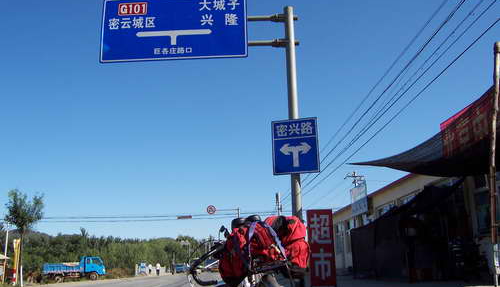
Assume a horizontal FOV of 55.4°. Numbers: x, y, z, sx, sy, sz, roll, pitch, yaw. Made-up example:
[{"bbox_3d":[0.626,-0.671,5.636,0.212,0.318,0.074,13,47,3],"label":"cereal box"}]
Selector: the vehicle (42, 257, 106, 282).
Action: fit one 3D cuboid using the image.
[{"bbox_3d":[-15.647,11.233,42.500,5.300,2.100,1.900,6,-16,-27],"label":"vehicle"}]

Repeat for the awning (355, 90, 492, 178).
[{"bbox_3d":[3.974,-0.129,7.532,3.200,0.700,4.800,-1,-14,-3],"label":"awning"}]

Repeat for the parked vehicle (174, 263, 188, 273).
[{"bbox_3d":[-11.697,21.382,82.000,1.800,1.750,4.200,-1,-14,-3],"label":"parked vehicle"}]

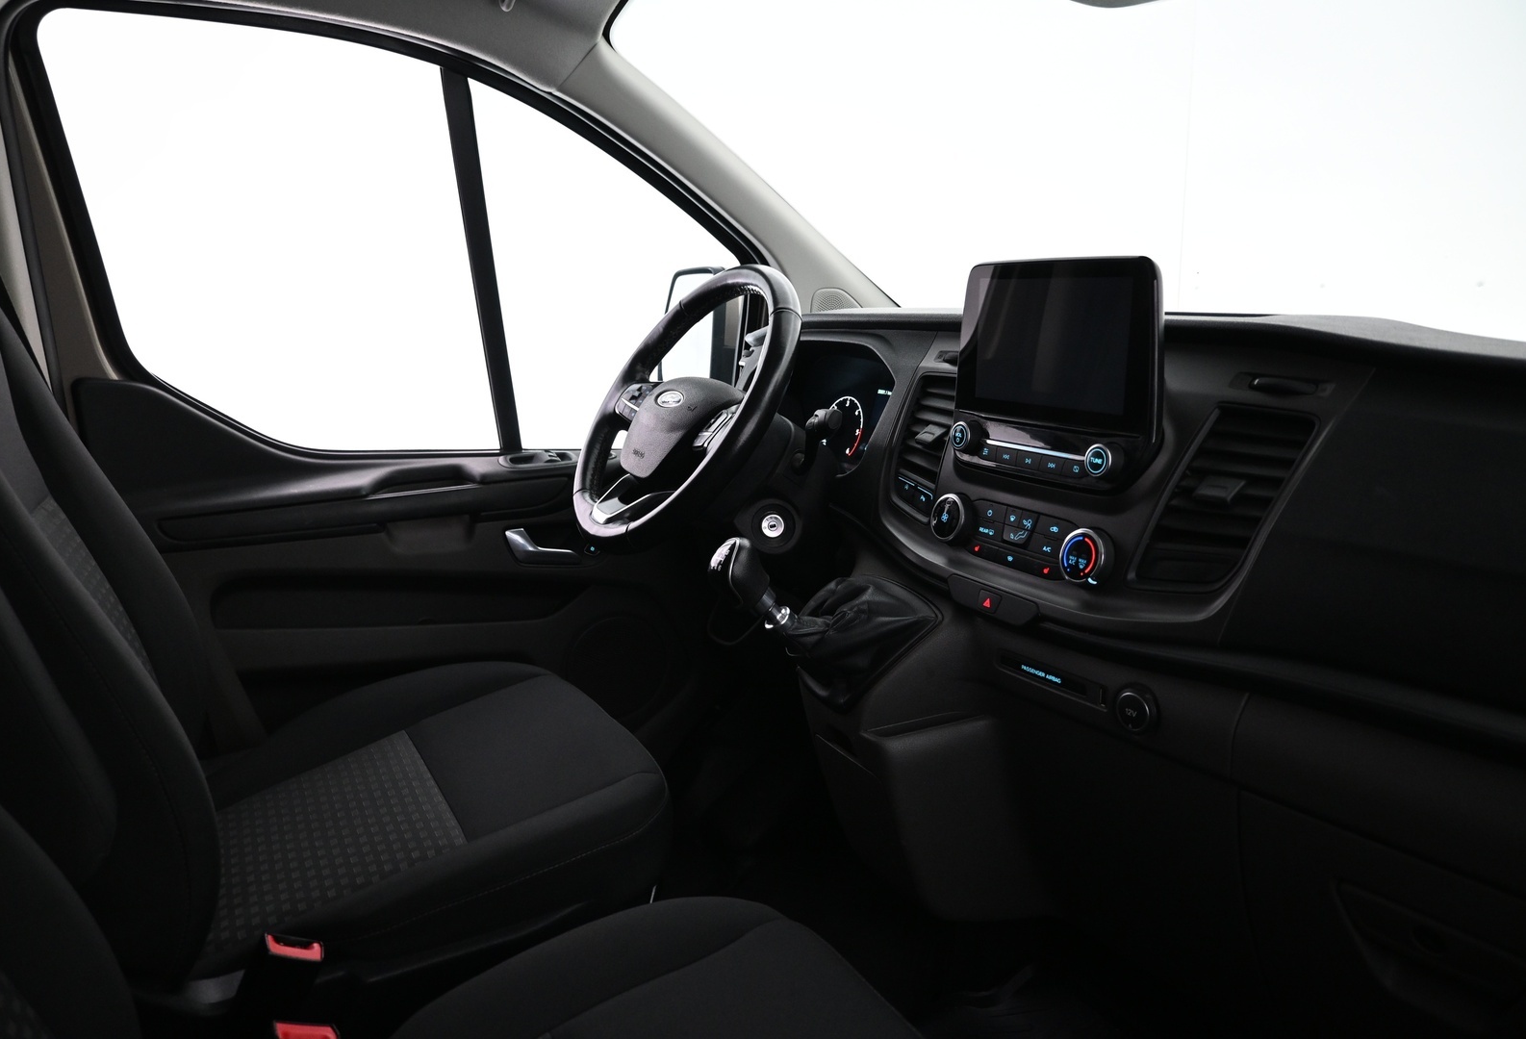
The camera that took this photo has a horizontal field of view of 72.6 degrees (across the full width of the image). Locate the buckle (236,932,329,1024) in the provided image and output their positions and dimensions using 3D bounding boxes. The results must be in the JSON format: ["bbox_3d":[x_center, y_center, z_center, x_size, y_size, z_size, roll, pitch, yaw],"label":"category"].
[{"bbox_3d":[-0.387,0.378,0.825,0.050,0.080,0.028,24,-2,-33],"label":"buckle"}]

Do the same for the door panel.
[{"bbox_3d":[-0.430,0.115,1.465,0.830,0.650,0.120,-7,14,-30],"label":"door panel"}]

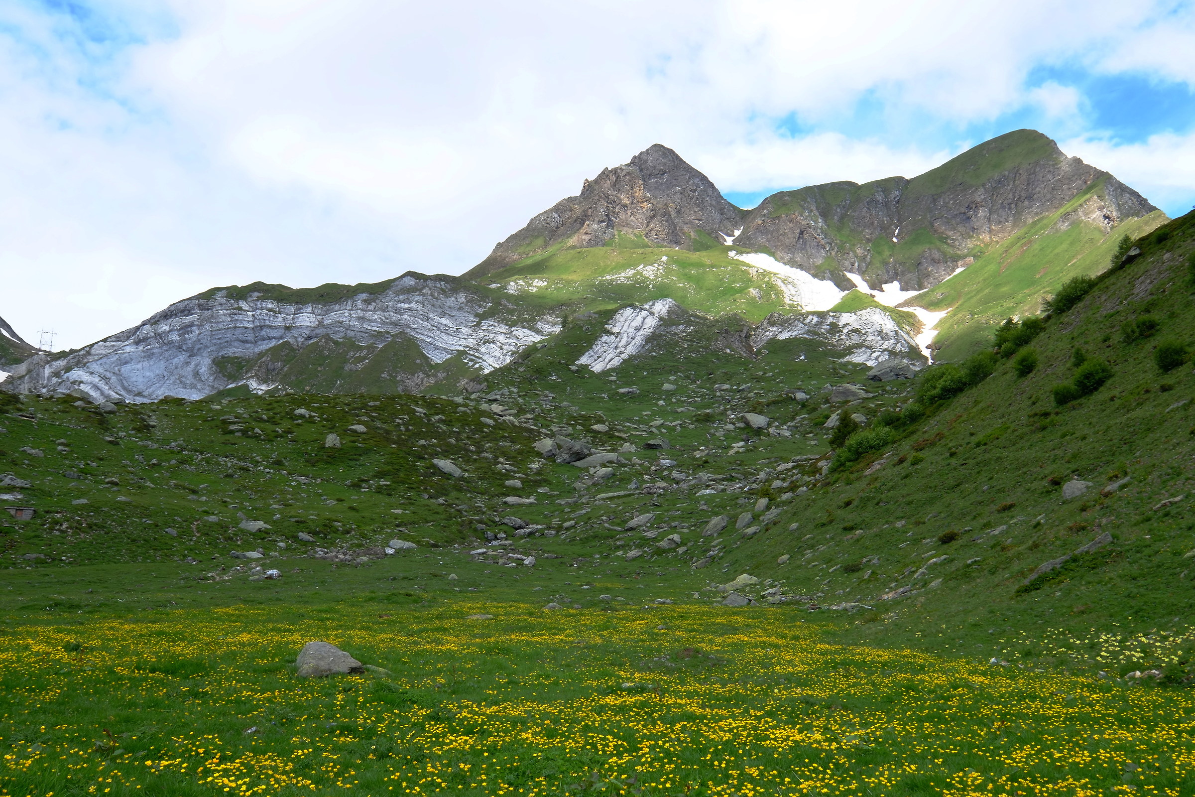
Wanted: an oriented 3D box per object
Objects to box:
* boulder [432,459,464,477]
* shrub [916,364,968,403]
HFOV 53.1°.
[{"bbox_3d":[-13.543,6.289,108.000,2.869,1.524,2.152,1,-7,-7],"label":"boulder"},{"bbox_3d":[29.742,-1.288,103.000,4.057,3.144,3.832,2,-7,0],"label":"shrub"}]

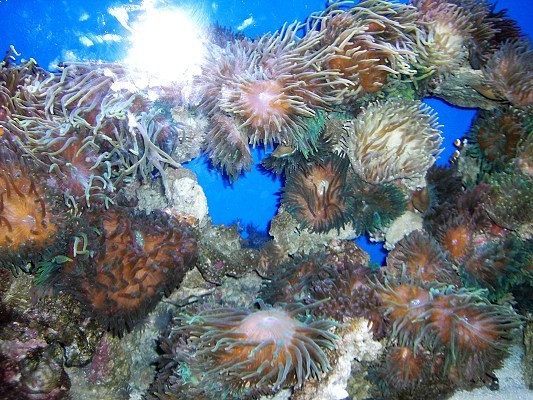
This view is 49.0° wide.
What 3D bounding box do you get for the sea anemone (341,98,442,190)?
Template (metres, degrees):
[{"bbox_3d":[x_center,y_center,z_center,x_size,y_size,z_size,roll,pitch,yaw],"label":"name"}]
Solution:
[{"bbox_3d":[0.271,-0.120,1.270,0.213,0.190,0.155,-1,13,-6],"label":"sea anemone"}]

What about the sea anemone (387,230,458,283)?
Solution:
[{"bbox_3d":[0.326,0.124,1.240,0.146,0.113,0.120,0,13,0],"label":"sea anemone"}]

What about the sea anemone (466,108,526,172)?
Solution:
[{"bbox_3d":[0.570,-0.147,1.450,0.143,0.151,0.120,5,14,19],"label":"sea anemone"}]

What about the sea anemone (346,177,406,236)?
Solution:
[{"bbox_3d":[0.248,0.010,1.320,0.130,0.129,0.110,-4,14,-17],"label":"sea anemone"}]

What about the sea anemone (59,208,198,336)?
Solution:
[{"bbox_3d":[-0.264,0.139,1.120,0.257,0.233,0.180,-3,13,-11],"label":"sea anemone"}]

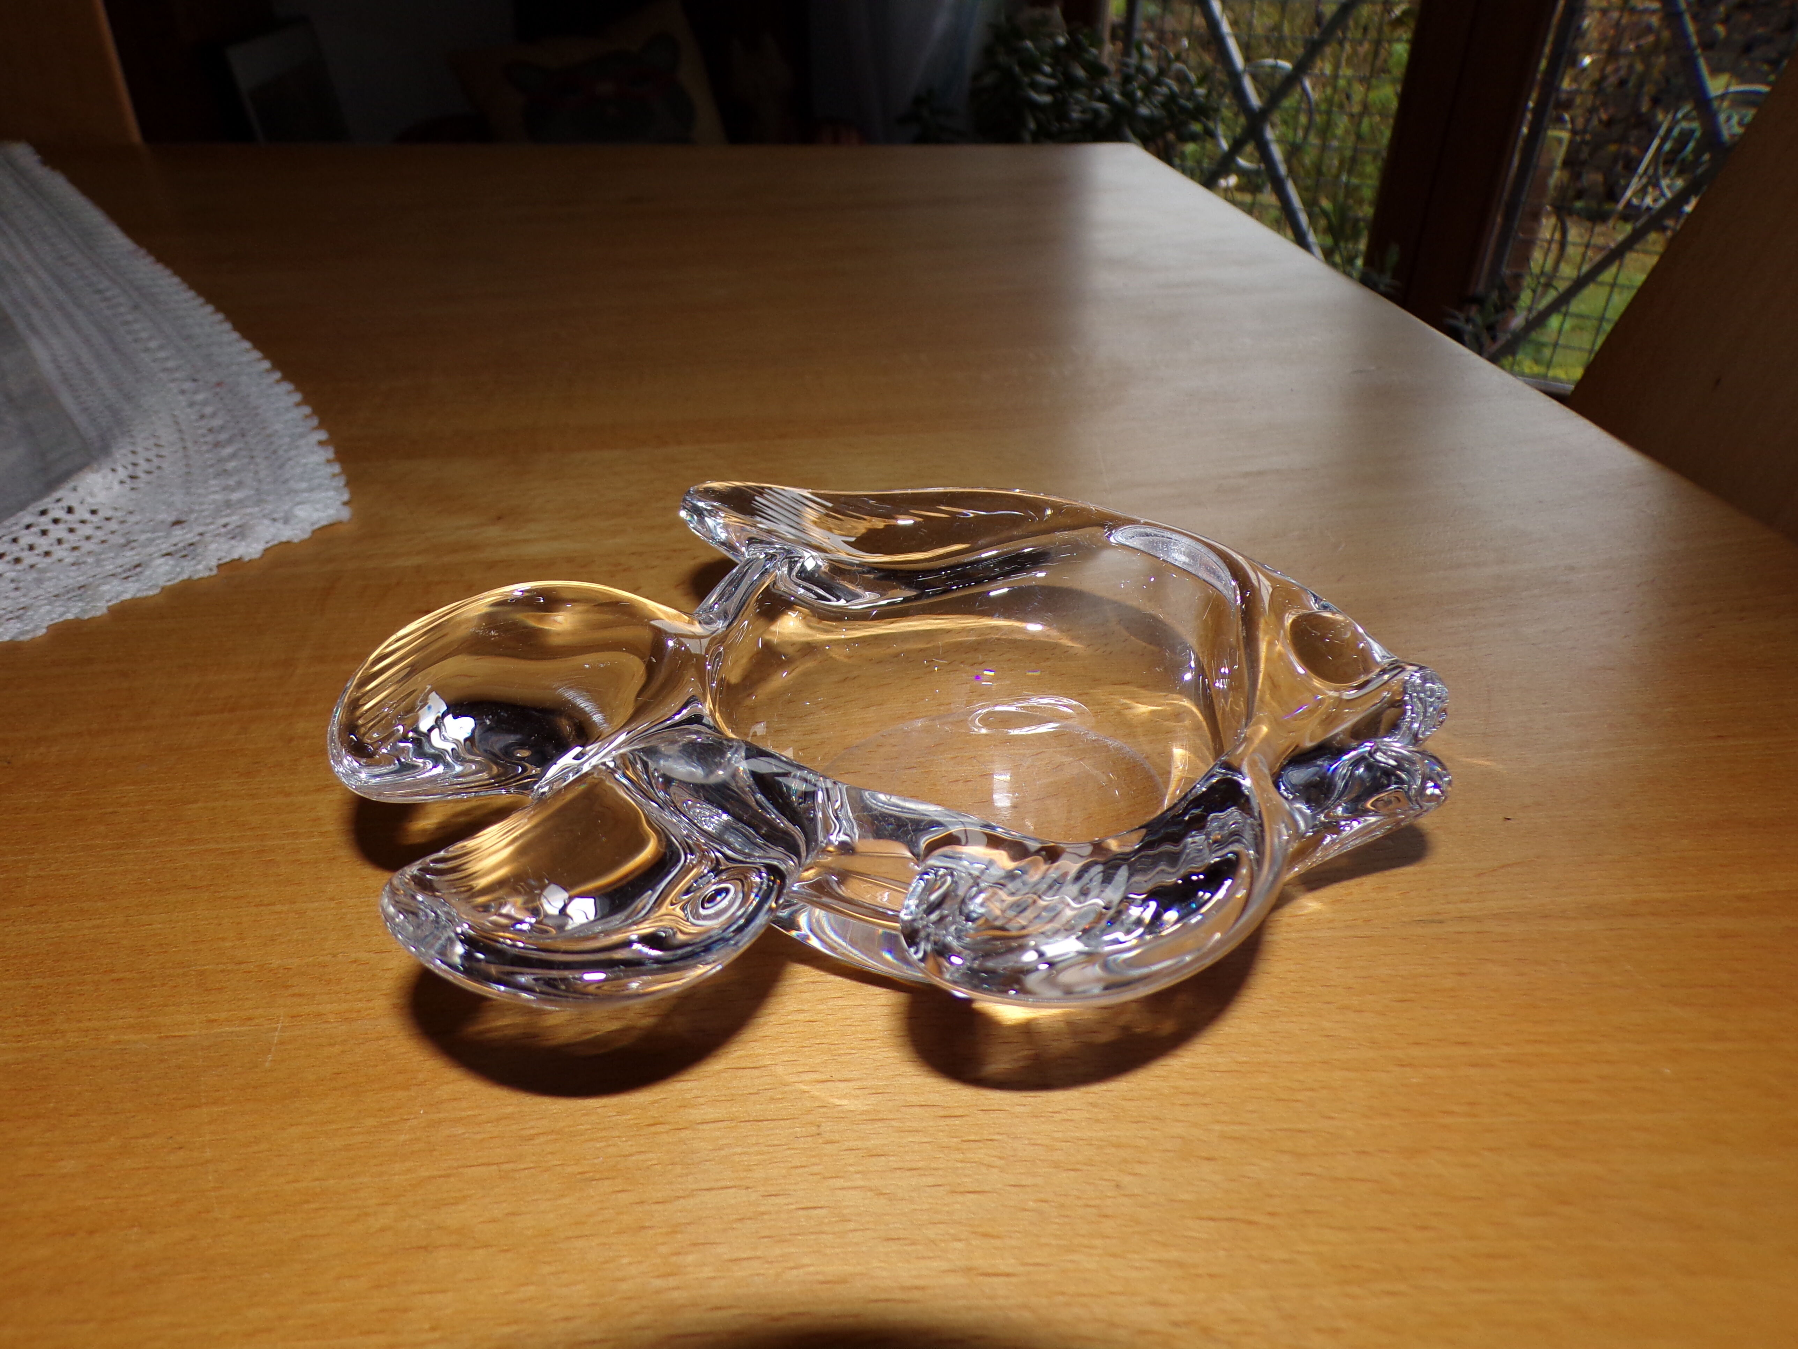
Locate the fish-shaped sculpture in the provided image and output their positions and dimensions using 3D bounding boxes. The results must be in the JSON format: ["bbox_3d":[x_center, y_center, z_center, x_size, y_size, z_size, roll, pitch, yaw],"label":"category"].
[{"bbox_3d":[0.004,0.019,0.245,0.208,0.062,0.146,-7,38,-9],"label":"fish-shaped sculpture"}]

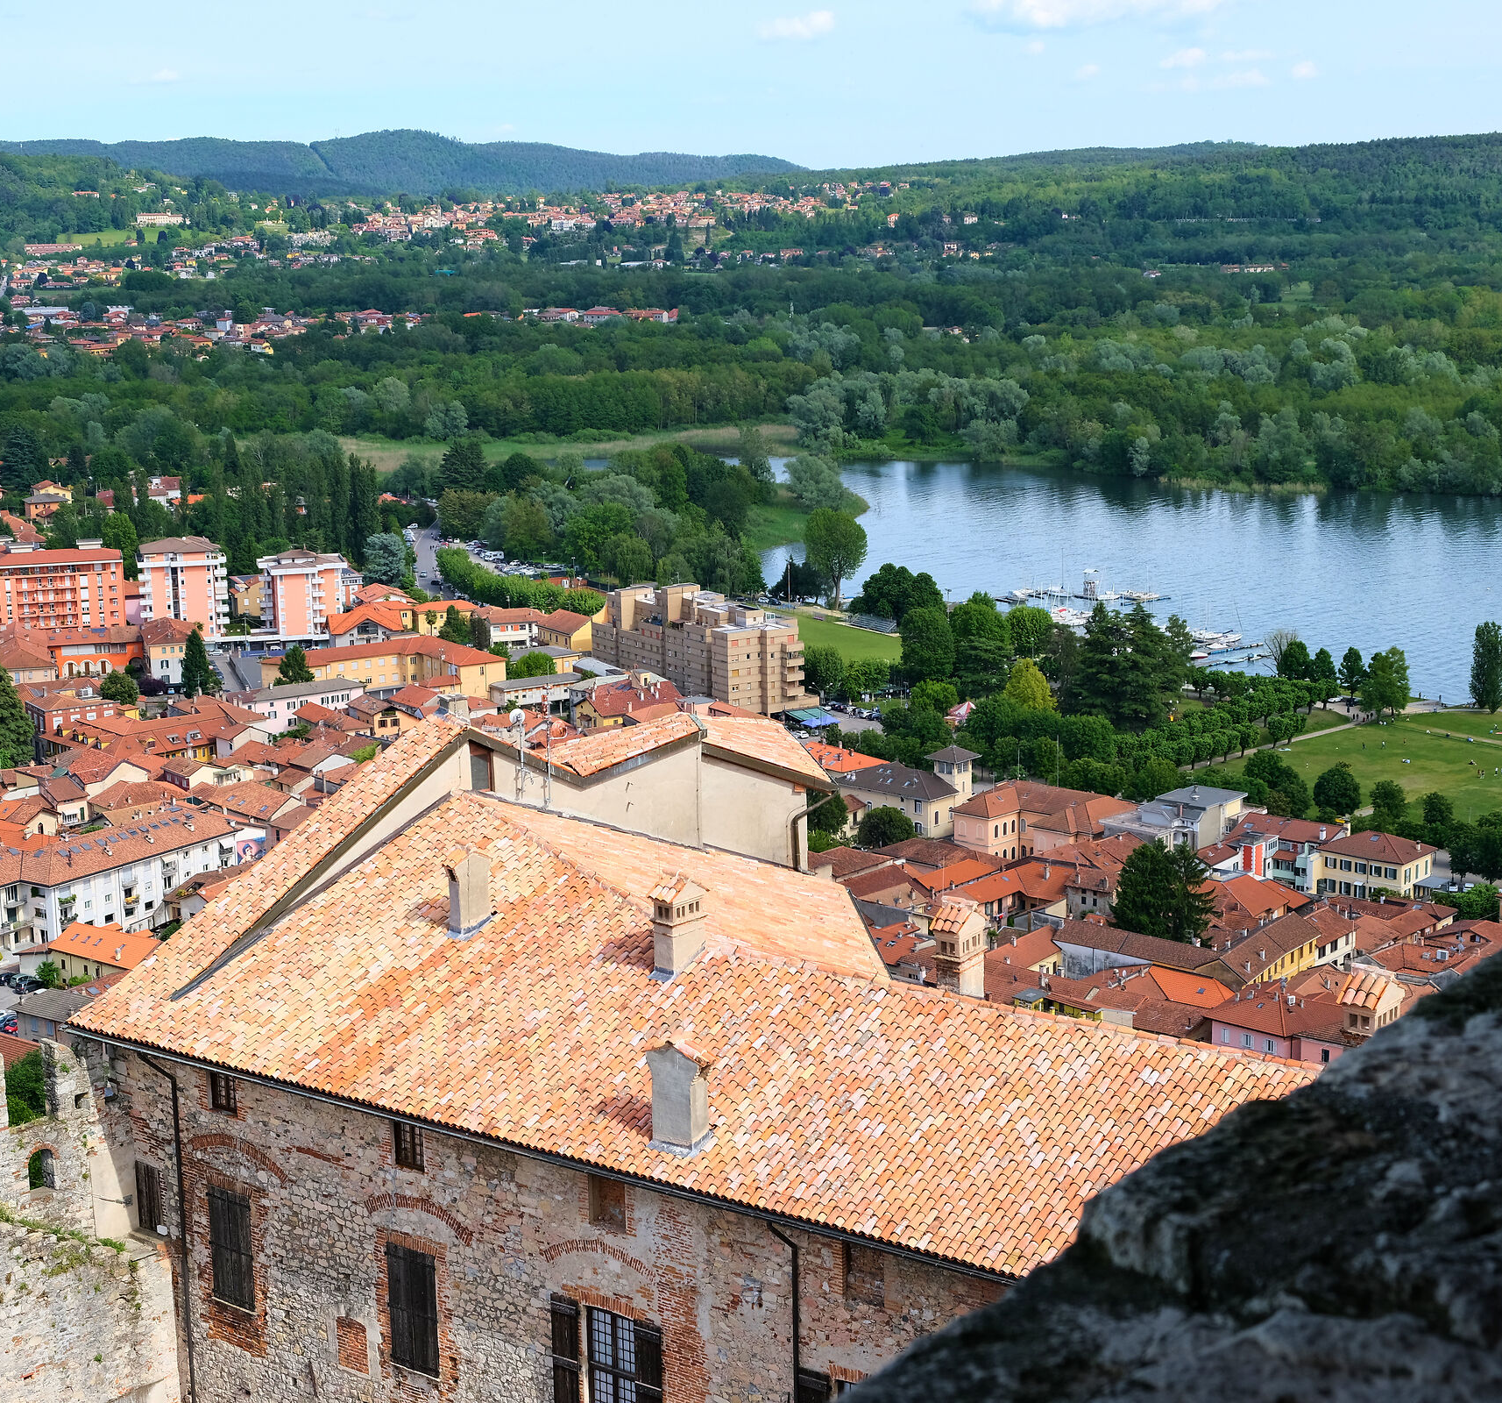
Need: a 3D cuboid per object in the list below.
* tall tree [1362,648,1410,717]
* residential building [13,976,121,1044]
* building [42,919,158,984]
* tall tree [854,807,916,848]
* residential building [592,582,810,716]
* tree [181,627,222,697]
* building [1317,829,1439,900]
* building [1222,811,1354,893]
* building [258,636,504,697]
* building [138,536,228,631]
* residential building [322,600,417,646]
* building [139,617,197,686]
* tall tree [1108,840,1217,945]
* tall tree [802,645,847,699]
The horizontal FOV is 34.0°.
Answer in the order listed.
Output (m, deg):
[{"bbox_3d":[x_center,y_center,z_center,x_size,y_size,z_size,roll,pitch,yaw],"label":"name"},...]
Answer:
[{"bbox_3d":[126.347,-3.424,485.965,10.000,14.300,10.000,2,11,15],"label":"tall tree"},{"bbox_3d":[-81.994,39.135,297.613,13.000,8.500,8.500,6,14,30],"label":"residential building"},{"bbox_3d":[-81.790,33.420,317.200,16.500,7.400,9.200,7,13,33],"label":"building"},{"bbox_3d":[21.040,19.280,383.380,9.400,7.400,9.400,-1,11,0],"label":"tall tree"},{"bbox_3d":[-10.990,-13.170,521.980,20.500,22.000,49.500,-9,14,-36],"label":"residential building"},{"bbox_3d":[-117.521,-8.318,521.009,8.200,15.200,8.000,-4,12,-13],"label":"tree"},{"bbox_3d":[99.686,25.081,390.201,15.000,9.000,12.400,10,16,42],"label":"building"},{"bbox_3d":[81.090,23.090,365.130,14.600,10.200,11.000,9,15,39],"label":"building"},{"bbox_3d":[-77.940,-6.652,523.195,40.000,10.300,32.500,-9,13,-34],"label":"building"},{"bbox_3d":[-138.160,-26.410,593.820,20.500,25.000,16.000,-5,12,-20],"label":"building"},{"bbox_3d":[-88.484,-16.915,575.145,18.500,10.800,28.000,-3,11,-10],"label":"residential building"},{"bbox_3d":[-128.604,-11.294,544.661,12.200,12.800,18.000,-5,12,-18],"label":"building"},{"bbox_3d":[58.060,27.559,345.135,15.000,16.800,13.800,1,12,10],"label":"tall tree"},{"bbox_3d":[15.250,-5.640,507.610,10.300,12.200,10.300,-1,12,0],"label":"tall tree"}]

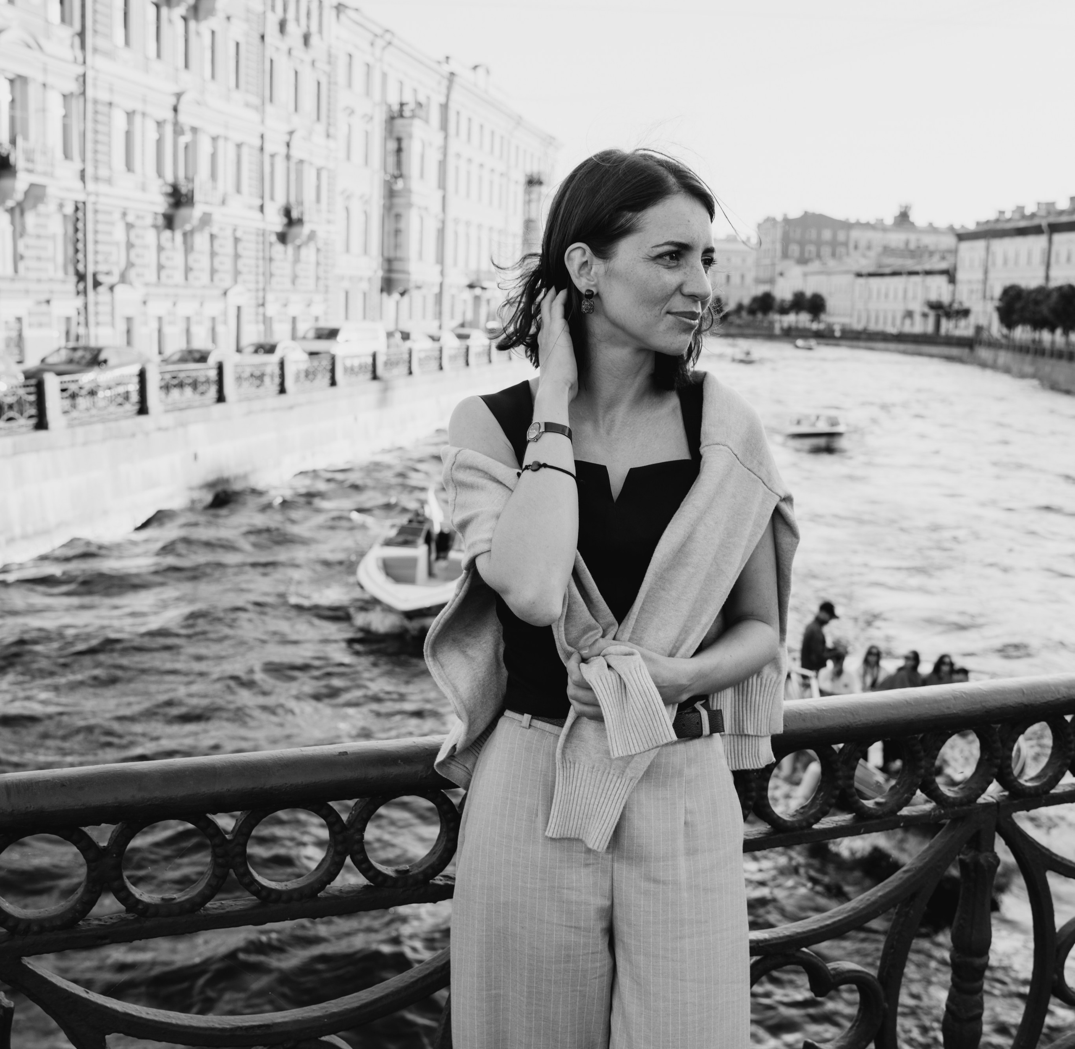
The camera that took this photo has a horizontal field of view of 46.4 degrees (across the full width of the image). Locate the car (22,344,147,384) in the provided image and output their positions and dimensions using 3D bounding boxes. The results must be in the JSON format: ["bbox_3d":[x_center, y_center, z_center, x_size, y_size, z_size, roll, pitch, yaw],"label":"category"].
[{"bbox_3d":[-11.132,-3.460,30.174,1.800,1.530,4.250,5,10,12],"label":"car"}]

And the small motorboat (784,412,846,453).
[{"bbox_3d":[11.371,-3.724,51.200,2.200,1.400,5.600,4,10,8],"label":"small motorboat"}]

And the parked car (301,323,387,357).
[{"bbox_3d":[-7.487,-6.353,46.109,1.930,1.930,5.000,5,10,12],"label":"parked car"}]

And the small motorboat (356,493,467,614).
[{"bbox_3d":[-1.638,0.635,23.170,2.200,1.350,5.700,4,10,9],"label":"small motorboat"}]

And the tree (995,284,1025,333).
[{"bbox_3d":[47.673,-20.688,126.000,3.000,6.700,3.000,5,10,12],"label":"tree"}]

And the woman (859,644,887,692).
[{"bbox_3d":[3.933,2.092,14.938,0.480,1.250,0.750,5,11,15],"label":"woman"}]

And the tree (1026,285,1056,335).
[{"bbox_3d":[45.021,-18.149,112.000,3.000,6.400,3.000,5,10,12],"label":"tree"}]

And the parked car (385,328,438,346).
[{"bbox_3d":[-5.935,-7.299,52.664,1.830,1.620,4.500,5,10,12],"label":"parked car"}]

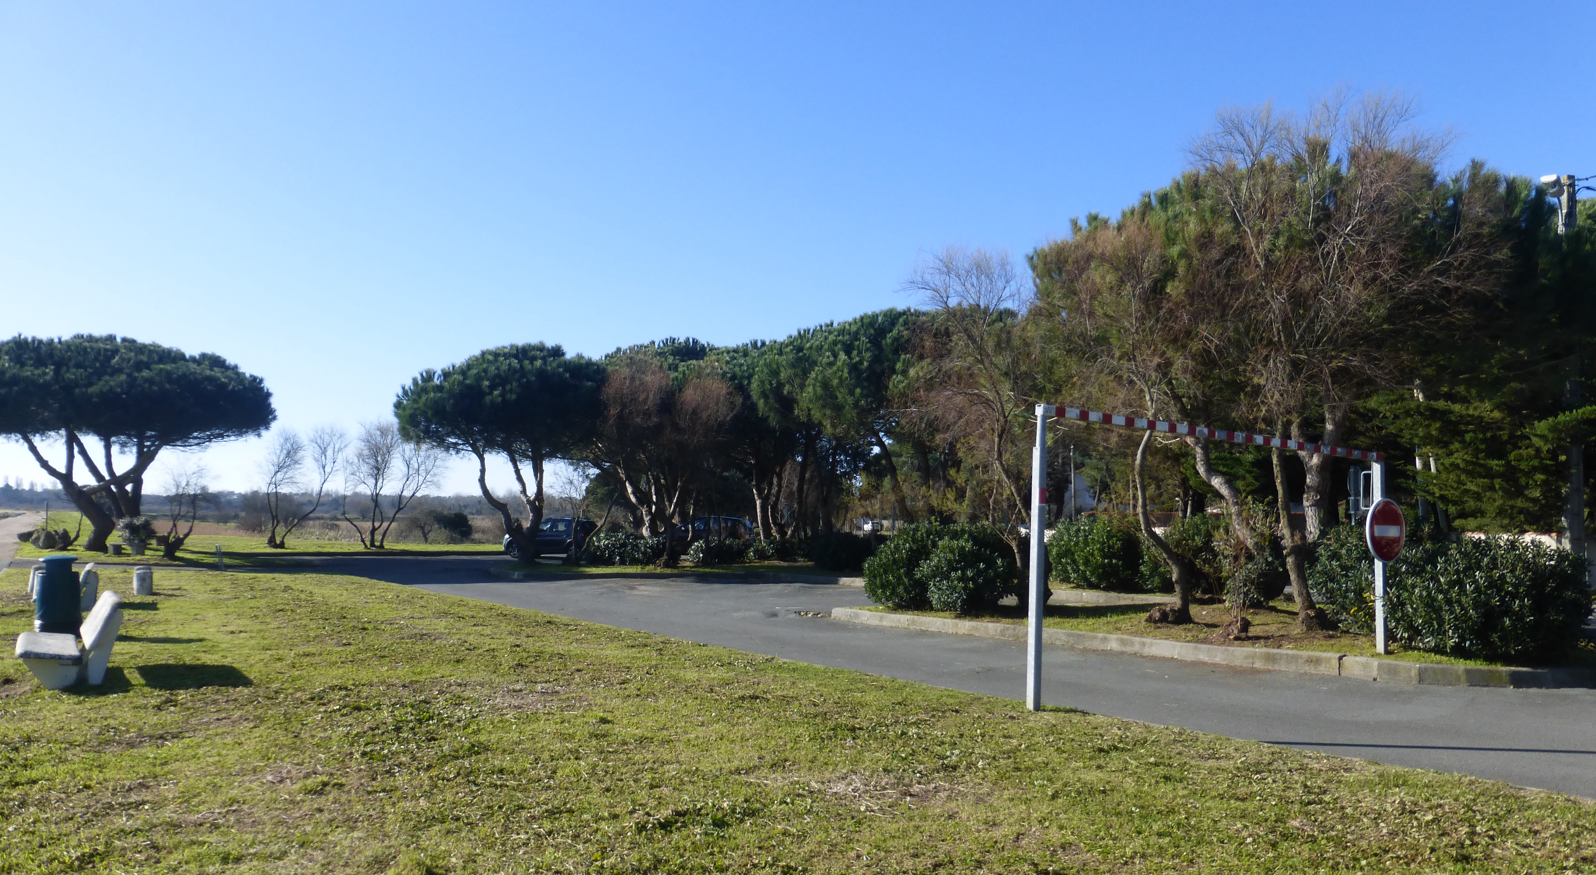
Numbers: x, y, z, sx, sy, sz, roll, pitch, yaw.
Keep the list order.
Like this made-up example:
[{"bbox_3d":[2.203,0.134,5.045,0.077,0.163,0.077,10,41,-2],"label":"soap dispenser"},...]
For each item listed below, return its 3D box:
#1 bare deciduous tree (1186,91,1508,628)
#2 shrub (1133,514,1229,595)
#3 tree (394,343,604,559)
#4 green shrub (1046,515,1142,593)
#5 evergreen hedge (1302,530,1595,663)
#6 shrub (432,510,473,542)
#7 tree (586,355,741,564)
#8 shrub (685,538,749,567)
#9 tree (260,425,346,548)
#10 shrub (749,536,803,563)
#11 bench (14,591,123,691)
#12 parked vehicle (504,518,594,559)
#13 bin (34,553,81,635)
[{"bbox_3d":[6.576,-0.933,13.800,3.480,6.420,4.000,-1,-4,26],"label":"bare deciduous tree"},{"bbox_3d":[7.738,2.369,23.300,1.840,1.640,1.900,-1,-4,18],"label":"shrub"},{"bbox_3d":[-11.270,0.565,43.500,7.650,8.240,7.650,2,-4,-14],"label":"tree"},{"bbox_3d":[5.106,1.986,19.744,1.500,1.310,1.400,-1,-4,23],"label":"green shrub"},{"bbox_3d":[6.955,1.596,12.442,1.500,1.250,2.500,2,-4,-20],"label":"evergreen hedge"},{"bbox_3d":[-22.774,5.878,76.000,2.600,2.140,2.600,2,-4,-17],"label":"shrub"},{"bbox_3d":[-4.122,0.852,36.513,4.400,6.400,4.200,0,-4,0],"label":"tree"},{"bbox_3d":[-2.626,3.669,37.230,2.000,0.900,1.500,0,-4,0],"label":"shrub"},{"bbox_3d":[-25.983,2.585,60.500,4.150,6.410,4.300,2,-4,-23],"label":"tree"},{"bbox_3d":[-0.696,3.719,38.029,1.800,0.880,1.500,0,-4,0],"label":"shrub"},{"bbox_3d":[-6.537,1.758,10.325,0.750,0.750,1.750,3,-5,-33],"label":"bench"},{"bbox_3d":[-11.037,4.493,51.400,4.300,1.670,1.820,0,-4,15],"label":"parked vehicle"},{"bbox_3d":[-8.476,1.825,13.232,0.440,0.970,0.440,3,-4,-30],"label":"bin"}]

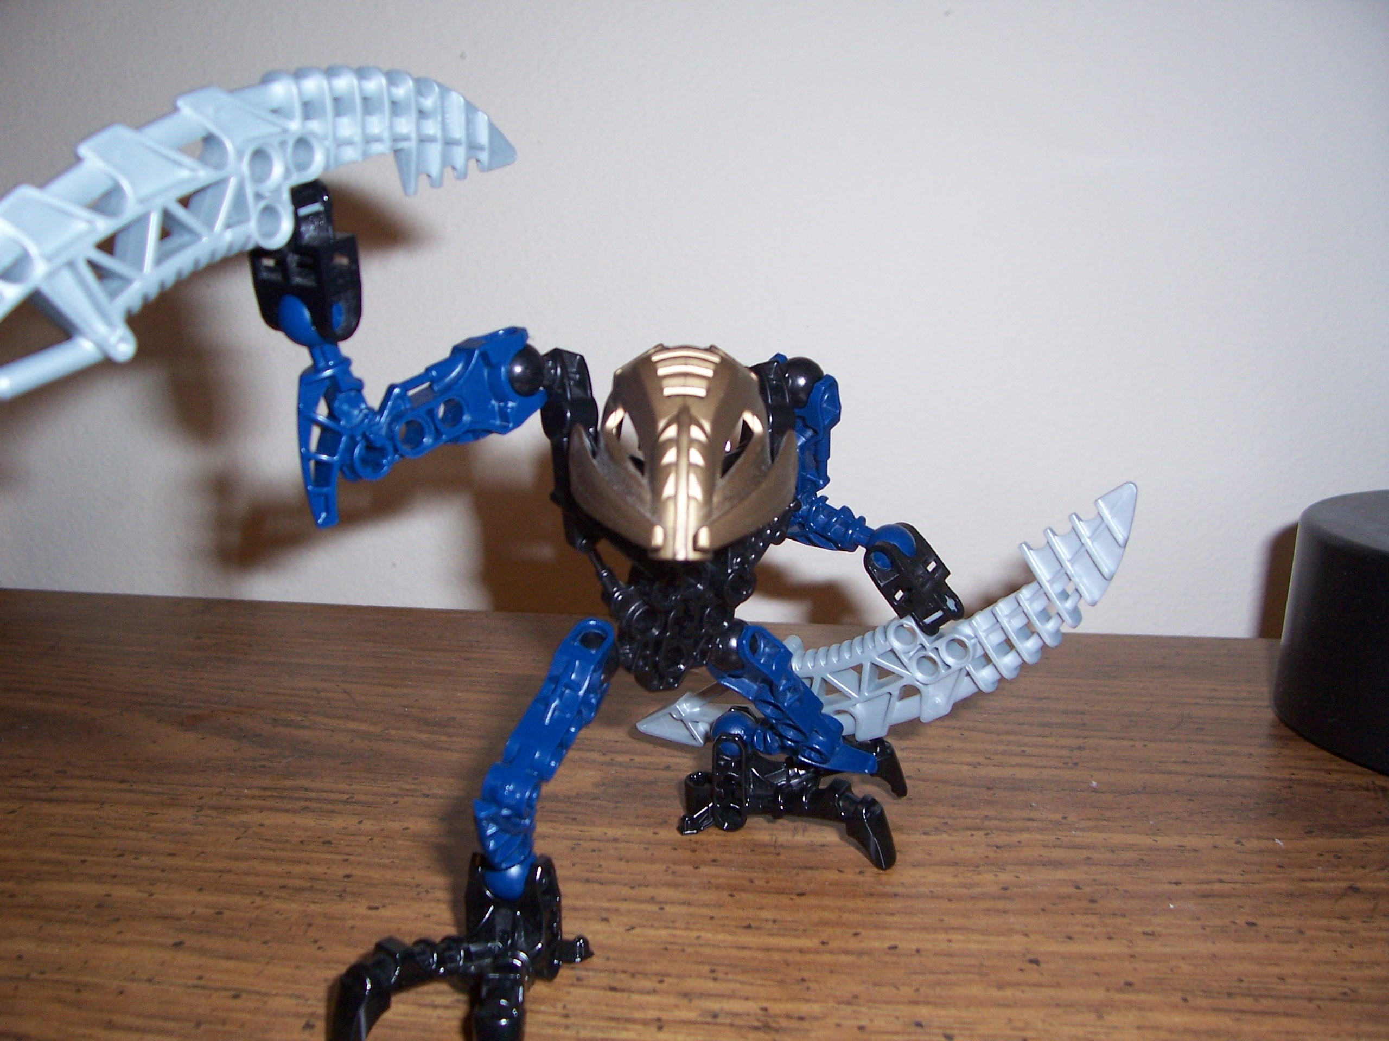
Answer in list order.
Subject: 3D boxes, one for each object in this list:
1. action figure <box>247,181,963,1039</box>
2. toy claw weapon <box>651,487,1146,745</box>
[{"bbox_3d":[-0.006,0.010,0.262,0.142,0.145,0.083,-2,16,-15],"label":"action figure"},{"bbox_3d":[0.041,0.032,0.295,0.133,0.032,0.014,-30,-1,31],"label":"toy claw weapon"}]

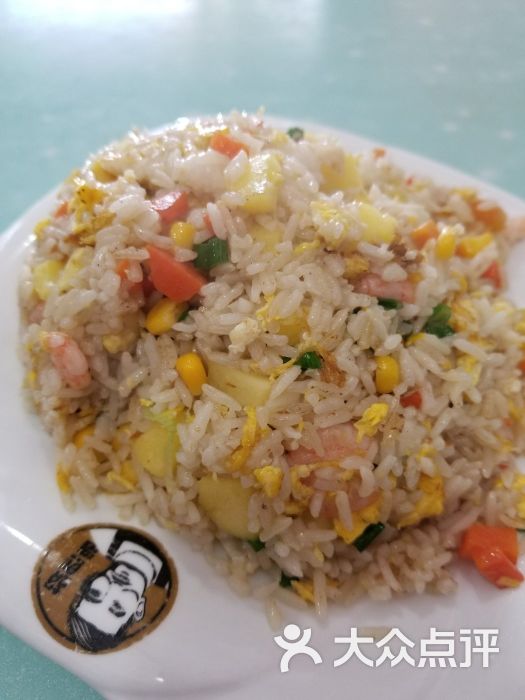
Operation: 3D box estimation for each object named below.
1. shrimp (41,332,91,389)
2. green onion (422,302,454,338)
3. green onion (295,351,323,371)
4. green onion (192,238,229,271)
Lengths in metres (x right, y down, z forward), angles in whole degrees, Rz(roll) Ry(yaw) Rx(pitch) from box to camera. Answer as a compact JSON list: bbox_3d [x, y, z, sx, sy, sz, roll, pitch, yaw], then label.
[{"bbox_3d":[-0.061,0.004,0.164,0.009,0.009,0.015,-34,69,12],"label":"shrimp"},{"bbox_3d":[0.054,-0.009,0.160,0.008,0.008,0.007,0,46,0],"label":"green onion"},{"bbox_3d":[0.014,0.003,0.155,0.008,0.005,0.006,0,42,0],"label":"green onion"},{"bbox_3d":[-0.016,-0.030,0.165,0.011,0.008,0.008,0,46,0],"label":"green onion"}]

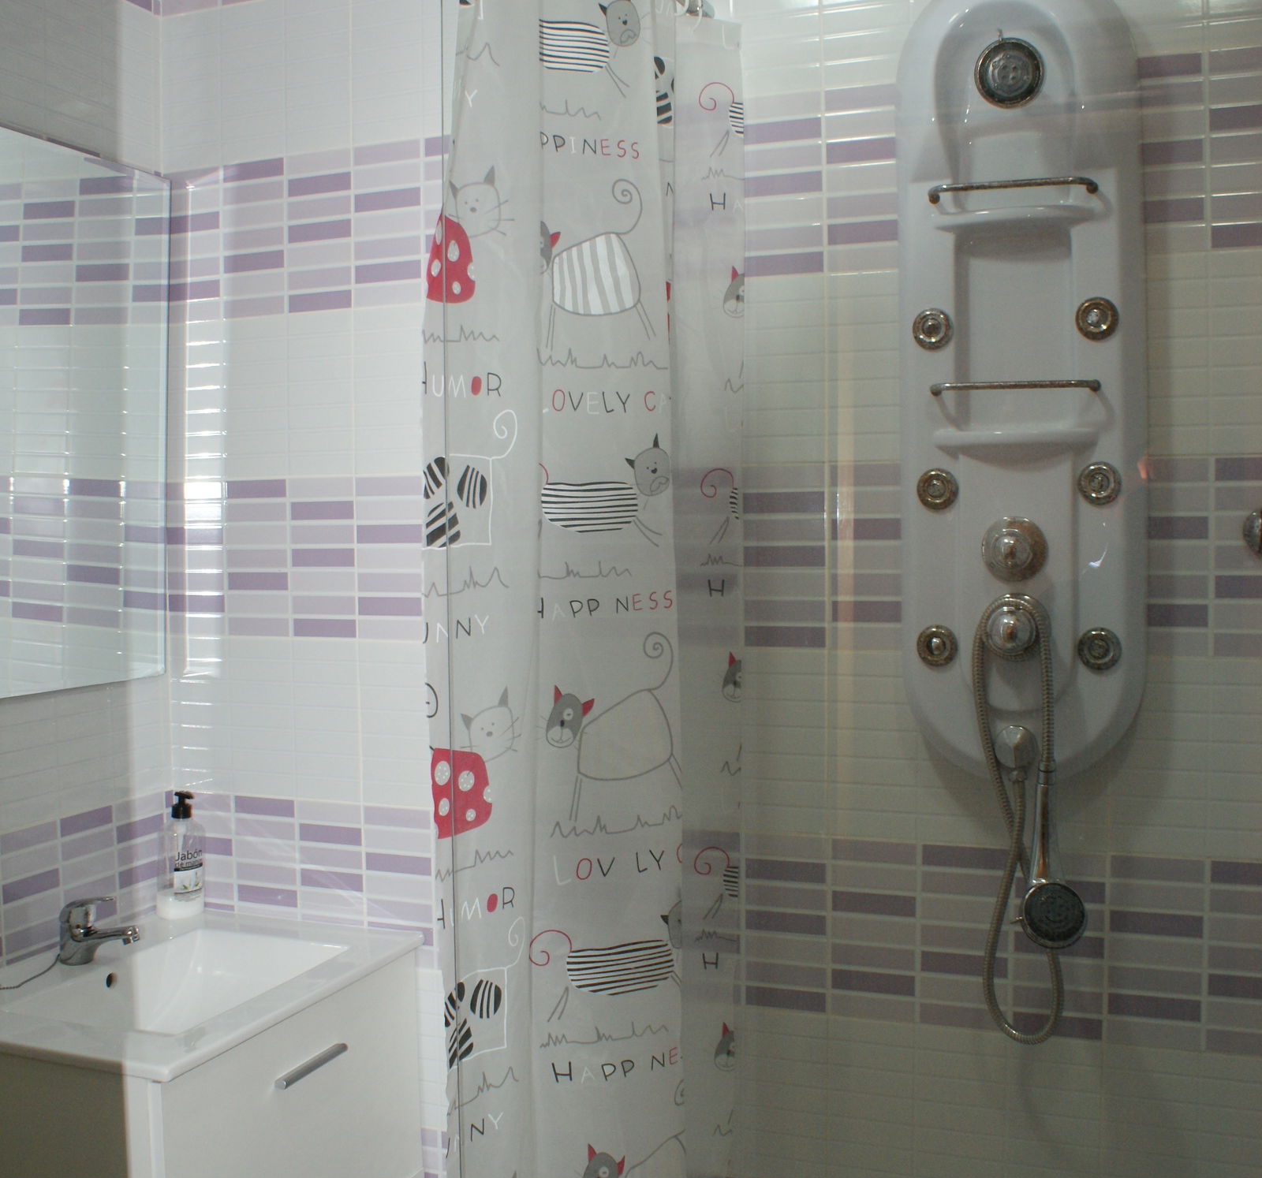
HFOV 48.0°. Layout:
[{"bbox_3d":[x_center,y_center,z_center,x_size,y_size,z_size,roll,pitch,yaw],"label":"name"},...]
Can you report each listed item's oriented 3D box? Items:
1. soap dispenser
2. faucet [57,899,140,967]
[{"bbox_3d":[-0.721,0.420,2.252,0.072,0.201,0.072,2,3,44],"label":"soap dispenser"},{"bbox_3d":[-0.746,0.480,1.990,0.143,0.098,0.050,0,2,21],"label":"faucet"}]

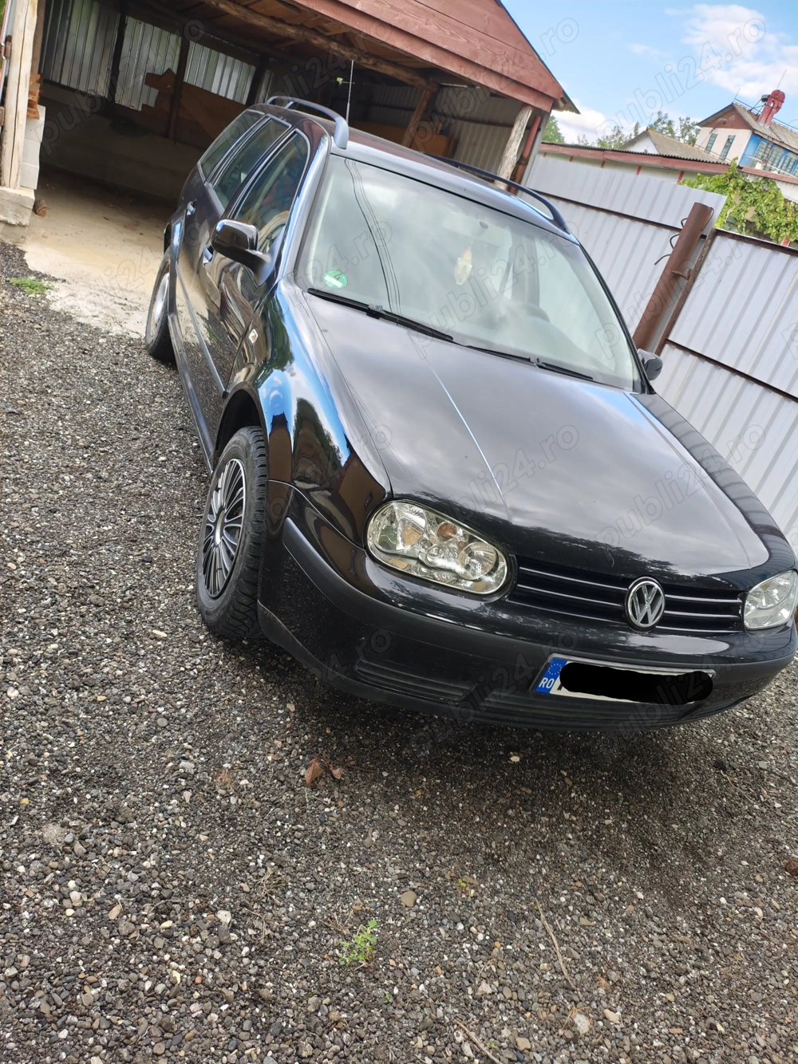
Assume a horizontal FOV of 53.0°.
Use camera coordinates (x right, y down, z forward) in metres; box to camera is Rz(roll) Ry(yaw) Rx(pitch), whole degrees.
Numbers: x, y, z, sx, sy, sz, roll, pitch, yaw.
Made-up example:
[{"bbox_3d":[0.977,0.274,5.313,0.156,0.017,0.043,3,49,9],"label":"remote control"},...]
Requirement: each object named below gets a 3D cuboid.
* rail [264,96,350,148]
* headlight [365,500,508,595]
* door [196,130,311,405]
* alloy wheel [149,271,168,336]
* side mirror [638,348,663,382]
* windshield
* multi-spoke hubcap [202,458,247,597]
[{"bbox_3d":[-0.467,-1.906,3.645,0.075,0.125,1.860,9,26,-26],"label":"rail"},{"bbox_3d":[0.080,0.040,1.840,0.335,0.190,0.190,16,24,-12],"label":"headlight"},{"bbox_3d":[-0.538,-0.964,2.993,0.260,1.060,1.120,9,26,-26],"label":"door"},{"bbox_3d":[-1.258,-1.249,4.432,0.160,0.405,0.405,9,26,-26],"label":"alloy wheel"},{"bbox_3d":[1.012,-0.701,3.348,0.200,0.150,0.130,9,26,-26],"label":"side mirror"},{"bbox_3d":[0.305,-0.951,2.918,1.380,0.120,0.770,9,62,-26],"label":"windshield"},{"bbox_3d":[-0.464,-0.006,2.395,0.160,0.410,0.410,8,27,-28],"label":"multi-spoke hubcap"}]

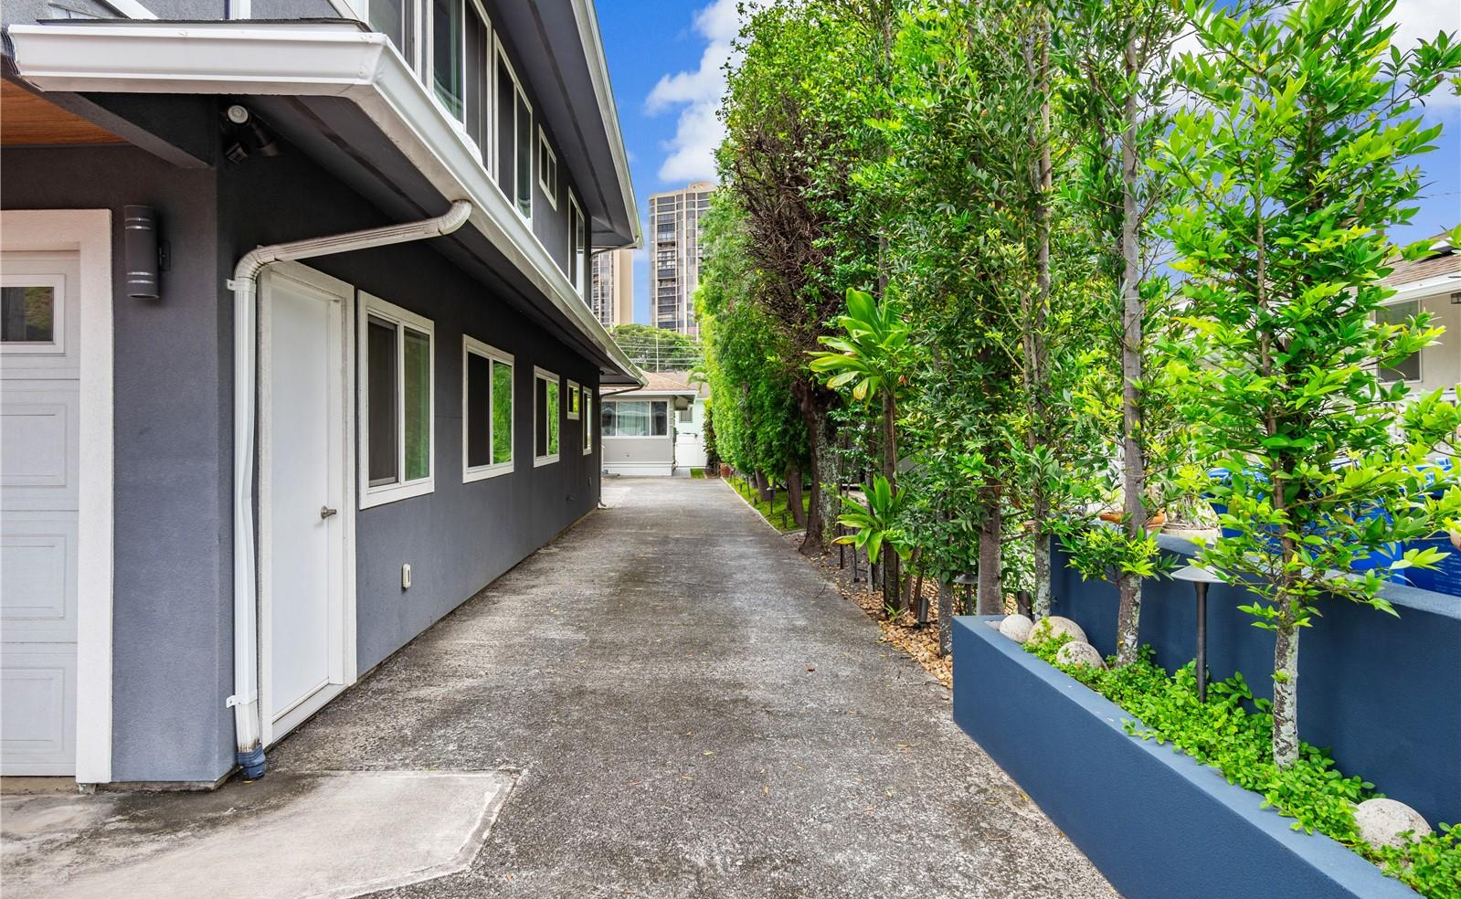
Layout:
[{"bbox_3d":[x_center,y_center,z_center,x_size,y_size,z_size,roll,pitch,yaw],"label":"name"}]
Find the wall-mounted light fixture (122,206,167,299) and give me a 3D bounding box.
[{"bbox_3d":[-2.232,-0.751,3.221,0.108,0.343,0.140,0,1,-3],"label":"wall-mounted light fixture"}]

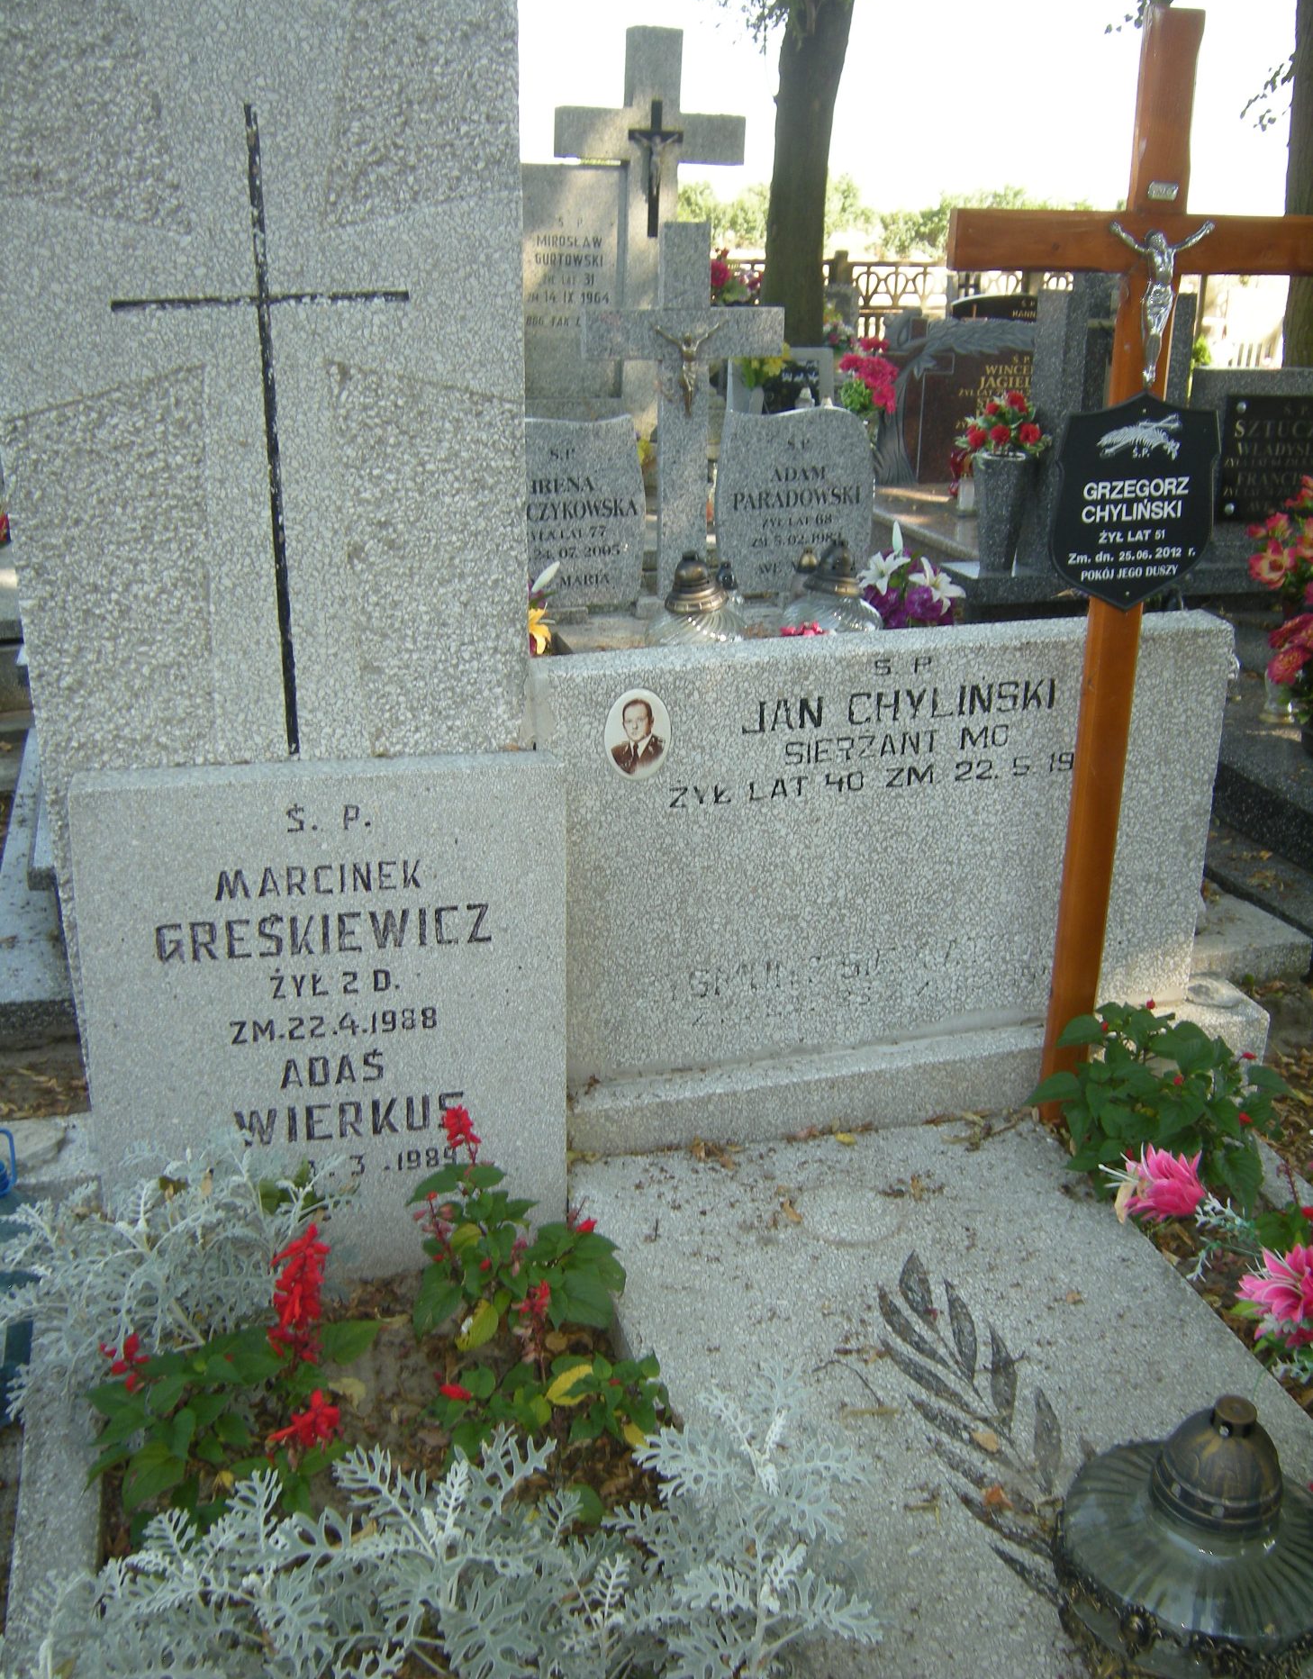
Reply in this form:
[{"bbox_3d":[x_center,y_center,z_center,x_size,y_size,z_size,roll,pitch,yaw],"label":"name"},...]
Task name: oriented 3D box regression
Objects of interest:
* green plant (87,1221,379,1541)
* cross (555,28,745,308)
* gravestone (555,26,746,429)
[{"bbox_3d":[-0.444,0.546,1.643,0.280,0.260,0.250,-5,21,-15],"label":"green plant"},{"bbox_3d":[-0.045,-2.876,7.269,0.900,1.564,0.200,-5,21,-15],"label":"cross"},{"bbox_3d":[-0.045,-2.805,7.295,0.903,1.715,0.200,-5,21,-15],"label":"gravestone"}]

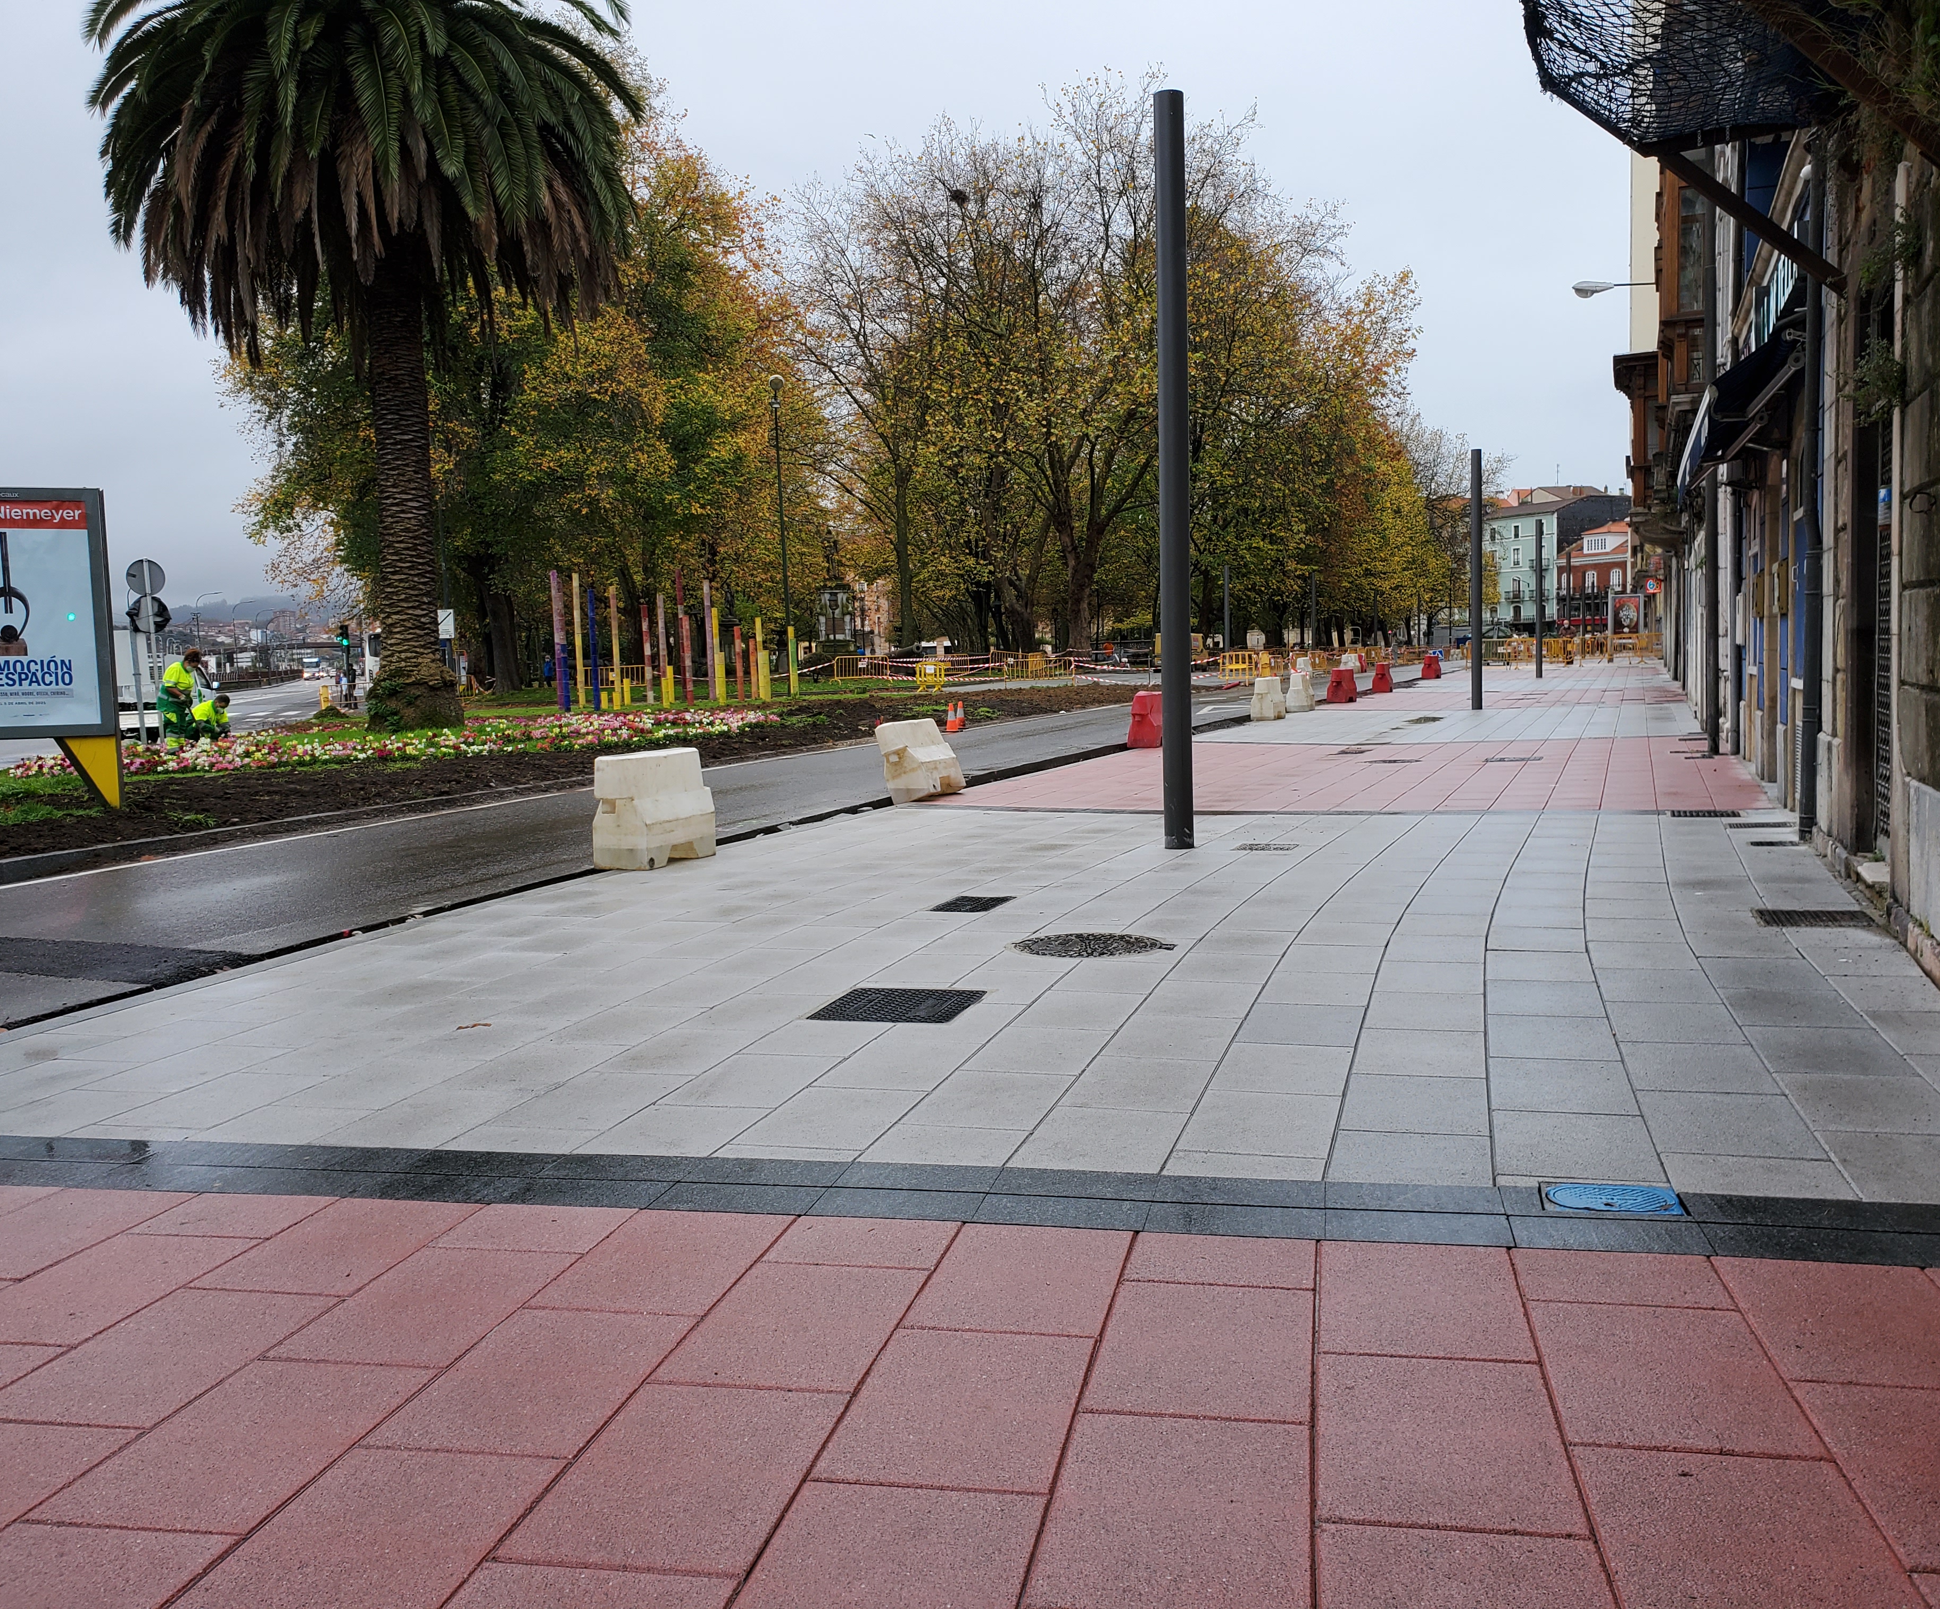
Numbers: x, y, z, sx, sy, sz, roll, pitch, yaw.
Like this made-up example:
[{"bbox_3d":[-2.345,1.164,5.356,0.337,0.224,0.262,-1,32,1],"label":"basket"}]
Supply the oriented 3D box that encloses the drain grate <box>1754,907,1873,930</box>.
[{"bbox_3d":[3.893,0.547,7.439,0.480,0.040,0.480,0,6,18],"label":"drain grate"}]

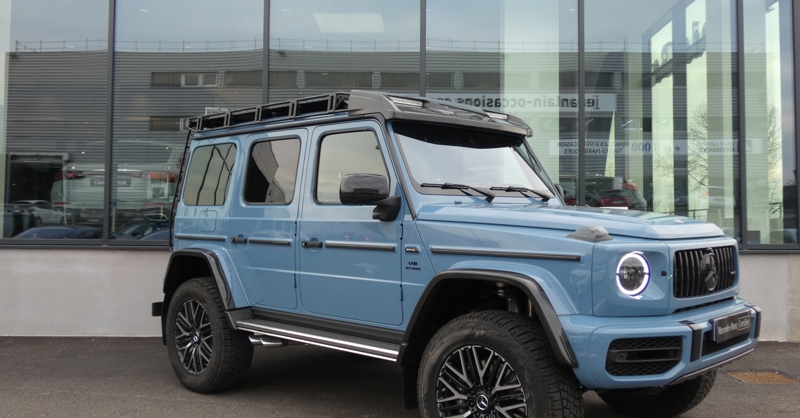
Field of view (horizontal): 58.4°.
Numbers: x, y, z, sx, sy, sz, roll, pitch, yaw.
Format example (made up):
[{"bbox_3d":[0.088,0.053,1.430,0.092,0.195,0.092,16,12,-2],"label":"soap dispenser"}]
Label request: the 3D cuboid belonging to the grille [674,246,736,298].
[{"bbox_3d":[1.687,0.342,3.982,0.090,0.240,0.880,0,-1,44],"label":"grille"}]

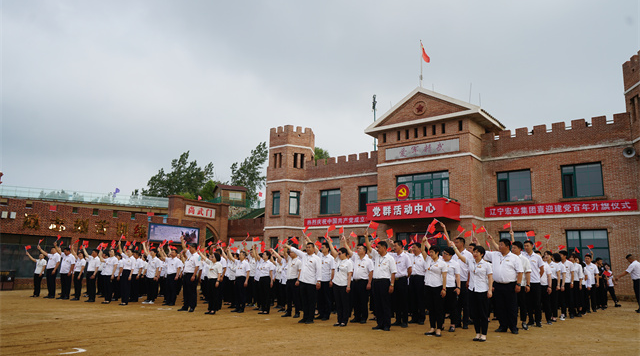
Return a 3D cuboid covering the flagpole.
[{"bbox_3d":[6.024,-6.791,29.650,0.100,3.050,0.100,-7,-13,37],"label":"flagpole"}]

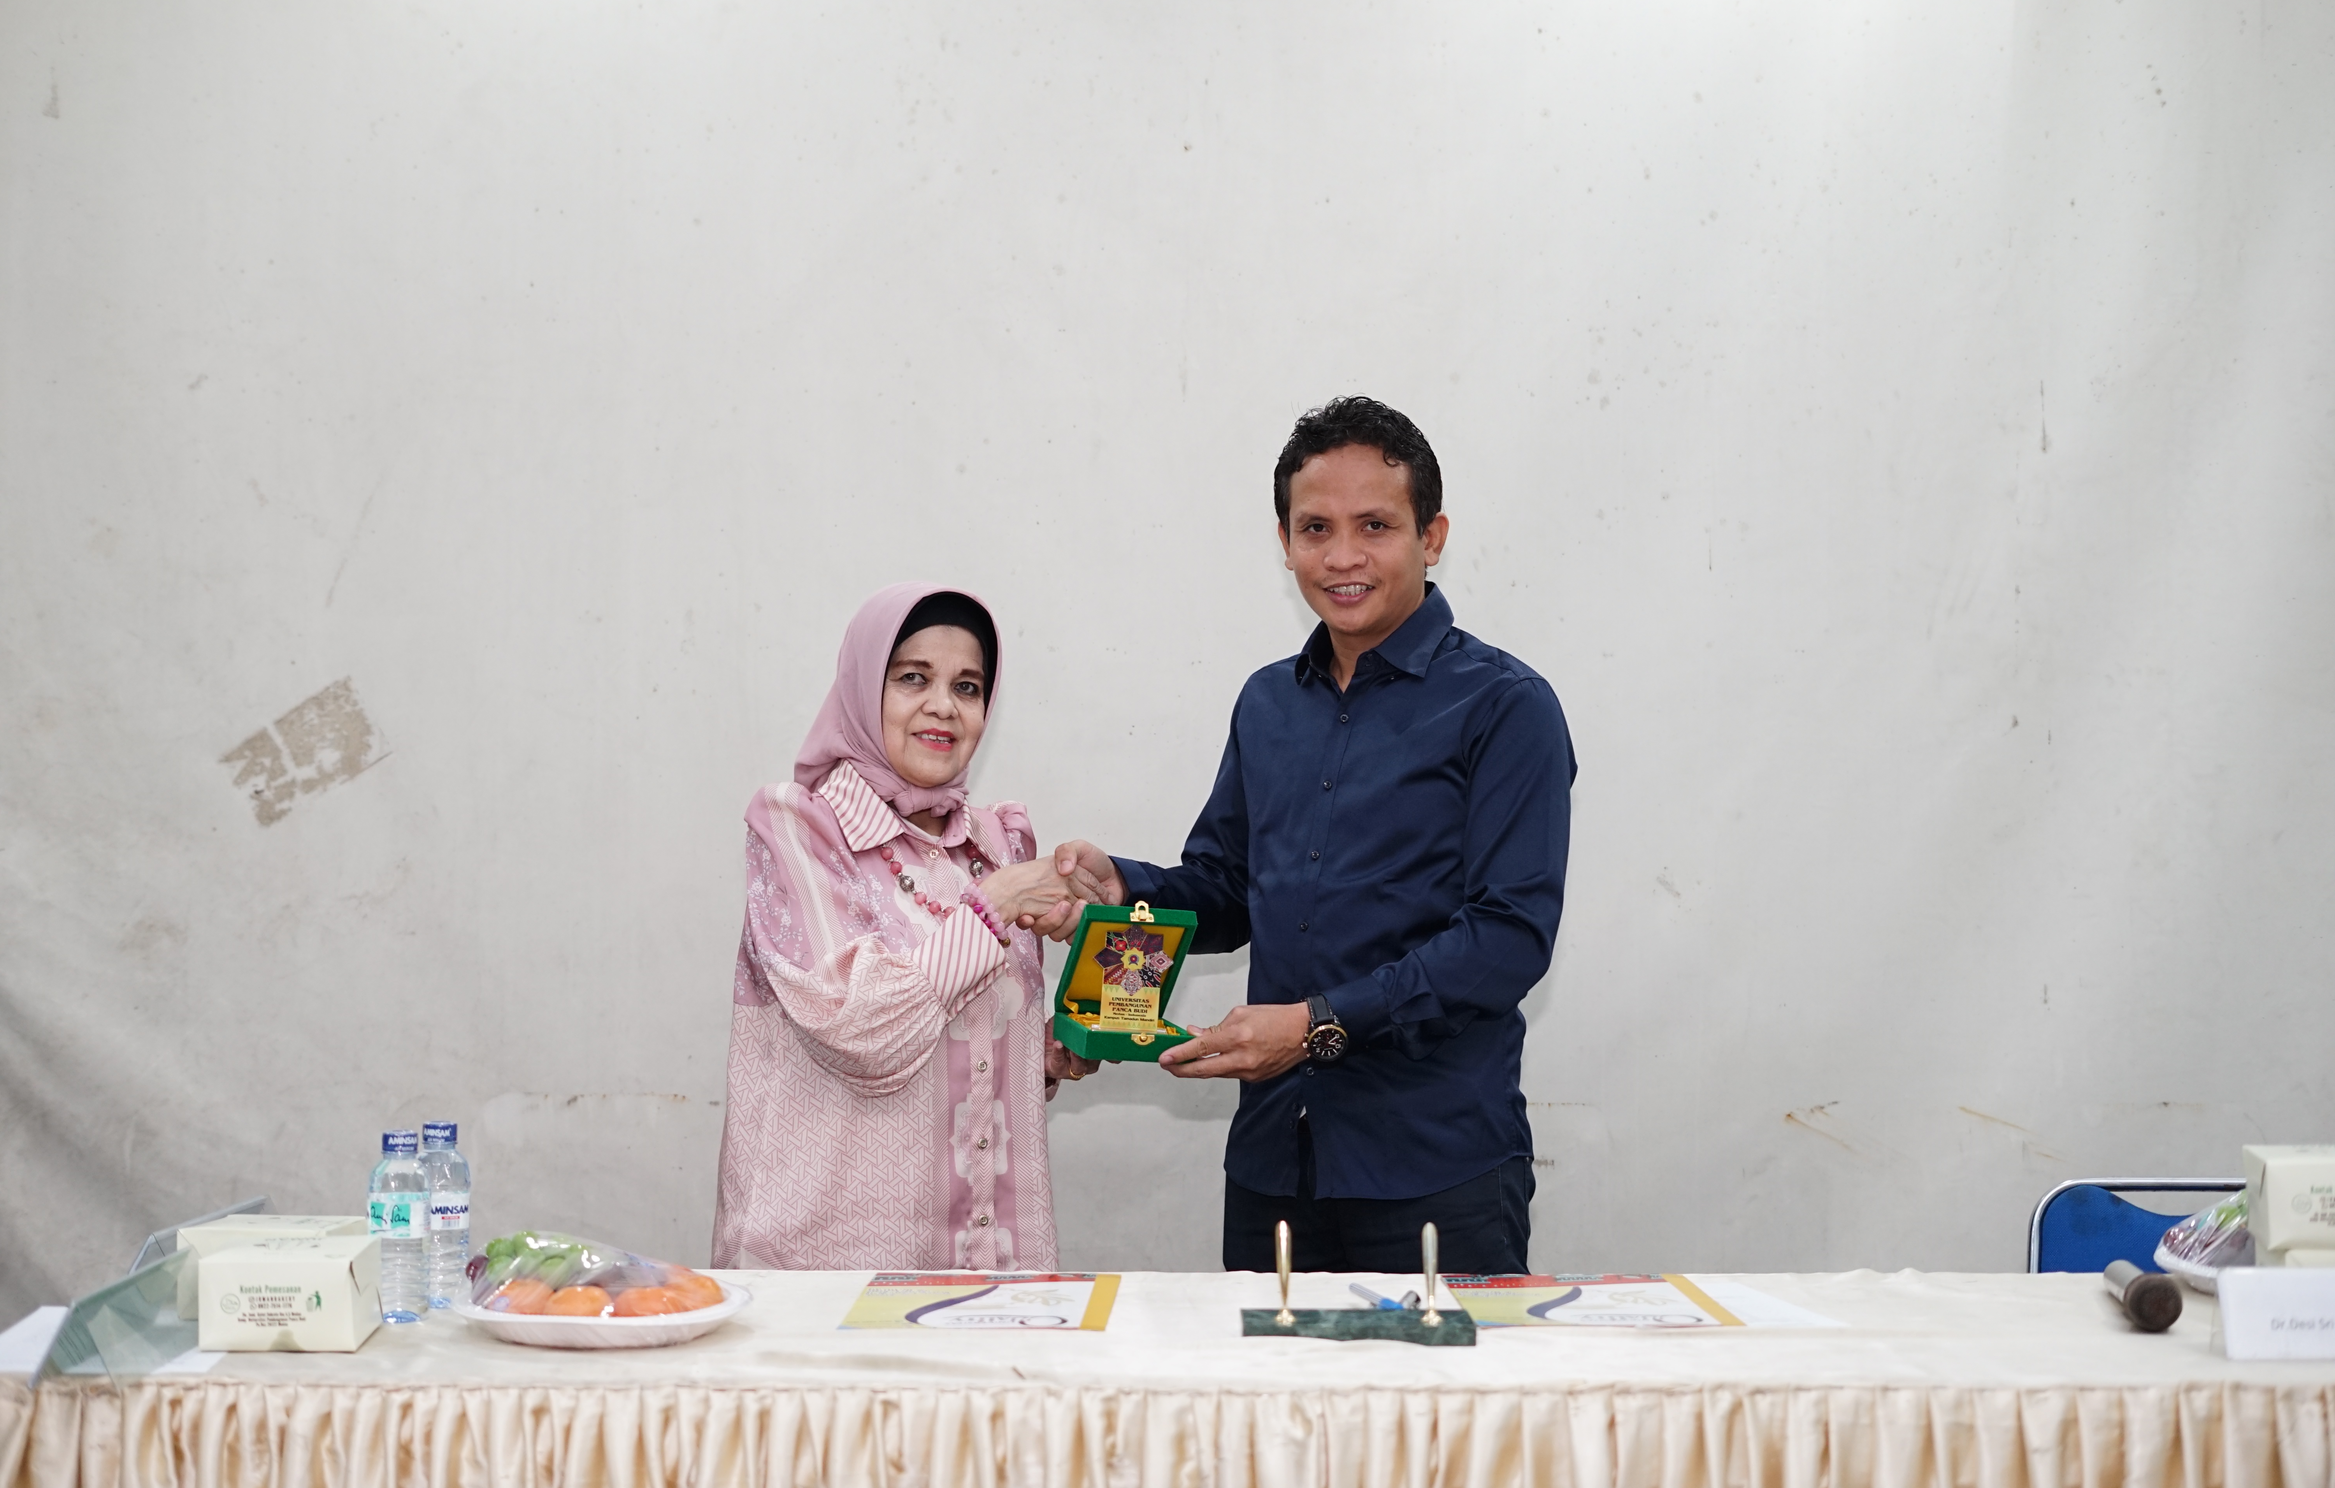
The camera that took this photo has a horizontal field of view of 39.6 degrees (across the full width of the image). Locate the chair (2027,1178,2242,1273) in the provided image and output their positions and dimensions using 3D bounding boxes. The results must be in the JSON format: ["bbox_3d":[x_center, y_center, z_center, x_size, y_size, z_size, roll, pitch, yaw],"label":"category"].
[{"bbox_3d":[1.245,0.905,3.720,0.420,0.770,0.460,0,0,0],"label":"chair"}]

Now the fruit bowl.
[{"bbox_3d":[-0.518,0.519,2.965,0.275,0.036,0.250,0,0,0],"label":"fruit bowl"}]

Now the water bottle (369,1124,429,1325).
[{"bbox_3d":[-0.716,0.447,3.020,0.057,0.179,0.057,0,0,0],"label":"water bottle"}]

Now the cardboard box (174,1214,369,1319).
[{"bbox_3d":[-0.846,0.496,3.085,0.138,0.081,0.142,0,0,-2],"label":"cardboard box"}]

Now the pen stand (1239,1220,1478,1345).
[{"bbox_3d":[0.173,0.485,2.935,0.213,0.105,0.095,0,0,0],"label":"pen stand"}]

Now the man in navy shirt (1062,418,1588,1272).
[{"bbox_3d":[0.165,0.452,3.530,0.560,1.680,0.400,0,0,20],"label":"man in navy shirt"}]

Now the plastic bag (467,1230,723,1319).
[{"bbox_3d":[-0.523,0.484,2.965,0.235,0.068,0.205,0,0,0],"label":"plastic bag"}]

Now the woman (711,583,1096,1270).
[{"bbox_3d":[-0.288,0.557,3.480,0.440,1.480,0.370,0,0,-31],"label":"woman"}]

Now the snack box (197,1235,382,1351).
[{"bbox_3d":[-0.787,0.496,2.930,0.138,0.081,0.142,0,0,0],"label":"snack box"}]

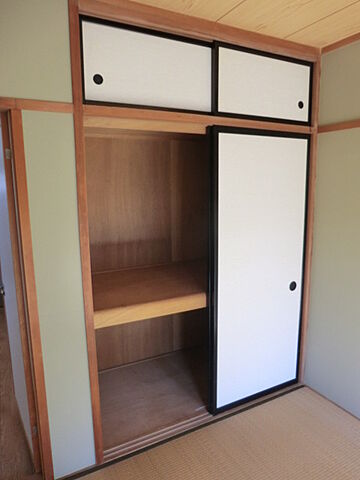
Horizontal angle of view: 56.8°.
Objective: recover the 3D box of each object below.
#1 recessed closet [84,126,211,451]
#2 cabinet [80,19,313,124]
[{"bbox_3d":[-0.311,0.232,2.235,0.718,1.798,0.873,-5,10,-26],"label":"recessed closet"},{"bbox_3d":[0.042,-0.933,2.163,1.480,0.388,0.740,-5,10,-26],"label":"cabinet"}]

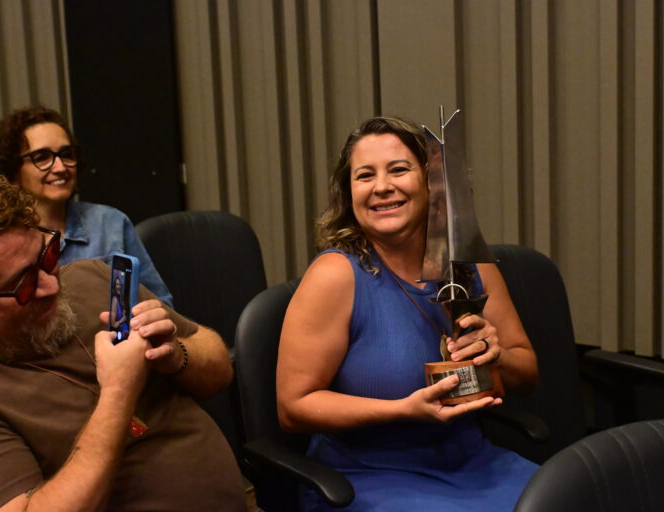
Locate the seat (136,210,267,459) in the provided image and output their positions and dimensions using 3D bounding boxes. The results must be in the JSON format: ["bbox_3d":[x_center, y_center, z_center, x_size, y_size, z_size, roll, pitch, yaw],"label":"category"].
[{"bbox_3d":[-0.308,0.347,3.040,0.550,0.940,0.580,-8,10,-34],"label":"seat"}]

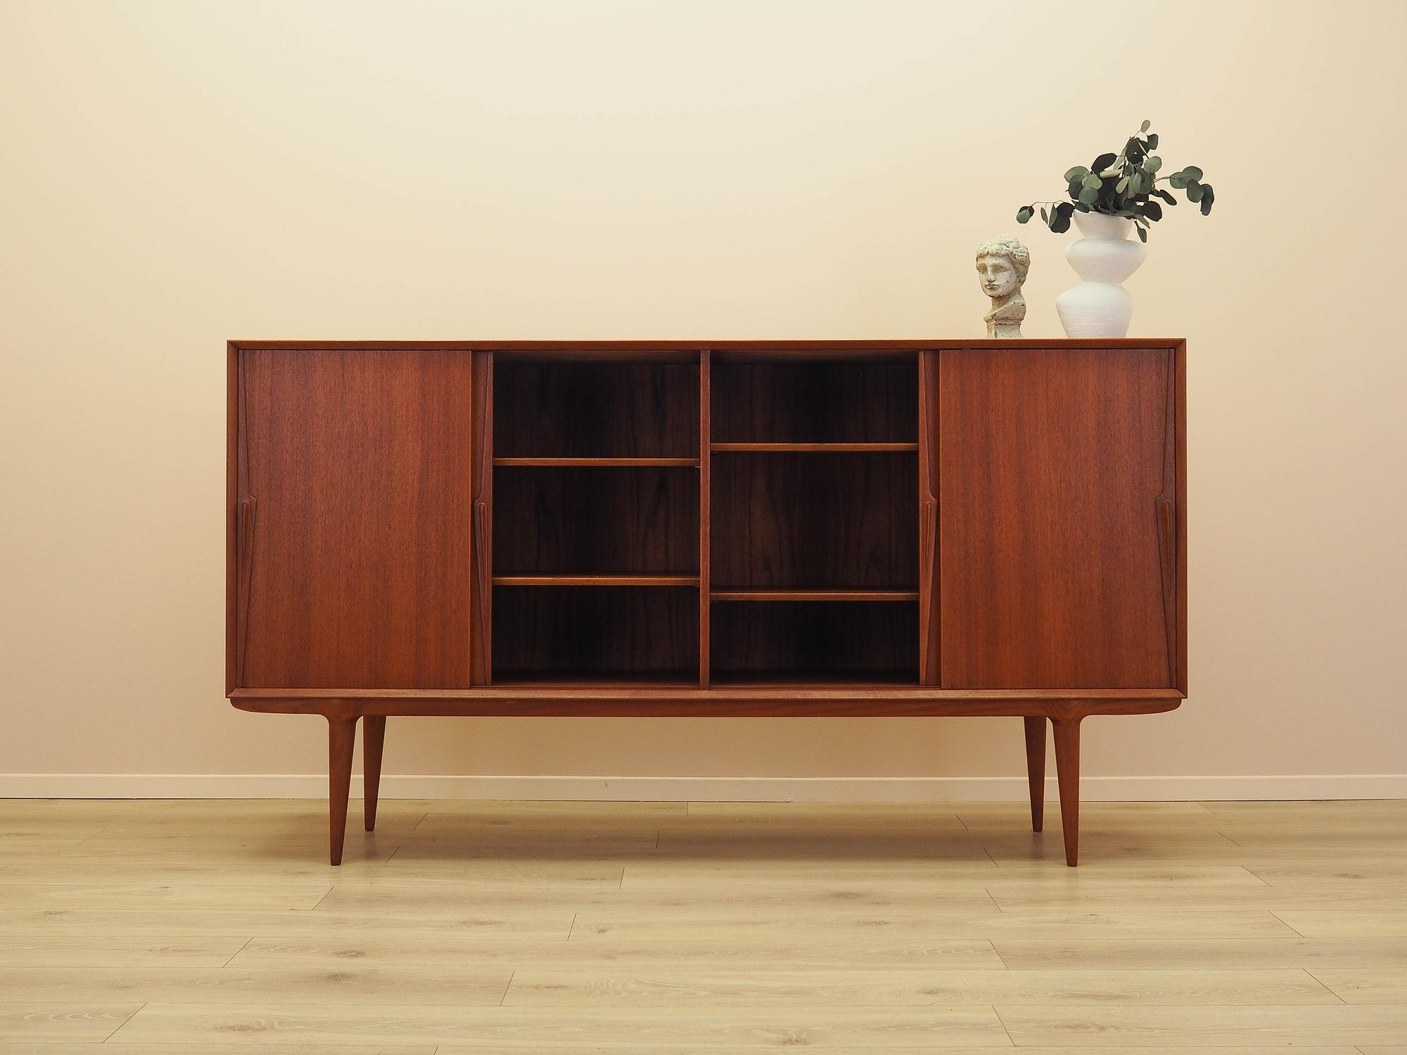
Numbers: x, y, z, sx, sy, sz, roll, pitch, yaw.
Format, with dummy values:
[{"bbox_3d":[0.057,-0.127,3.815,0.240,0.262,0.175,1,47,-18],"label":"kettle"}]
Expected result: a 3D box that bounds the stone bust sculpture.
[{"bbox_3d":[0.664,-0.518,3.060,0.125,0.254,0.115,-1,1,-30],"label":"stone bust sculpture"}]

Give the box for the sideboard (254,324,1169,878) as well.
[{"bbox_3d":[0.007,0.159,3.083,2.000,1.100,0.410,0,1,0],"label":"sideboard"}]

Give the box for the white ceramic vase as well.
[{"bbox_3d":[0.883,-0.547,3.059,0.196,0.313,0.190,0,1,0],"label":"white ceramic vase"}]

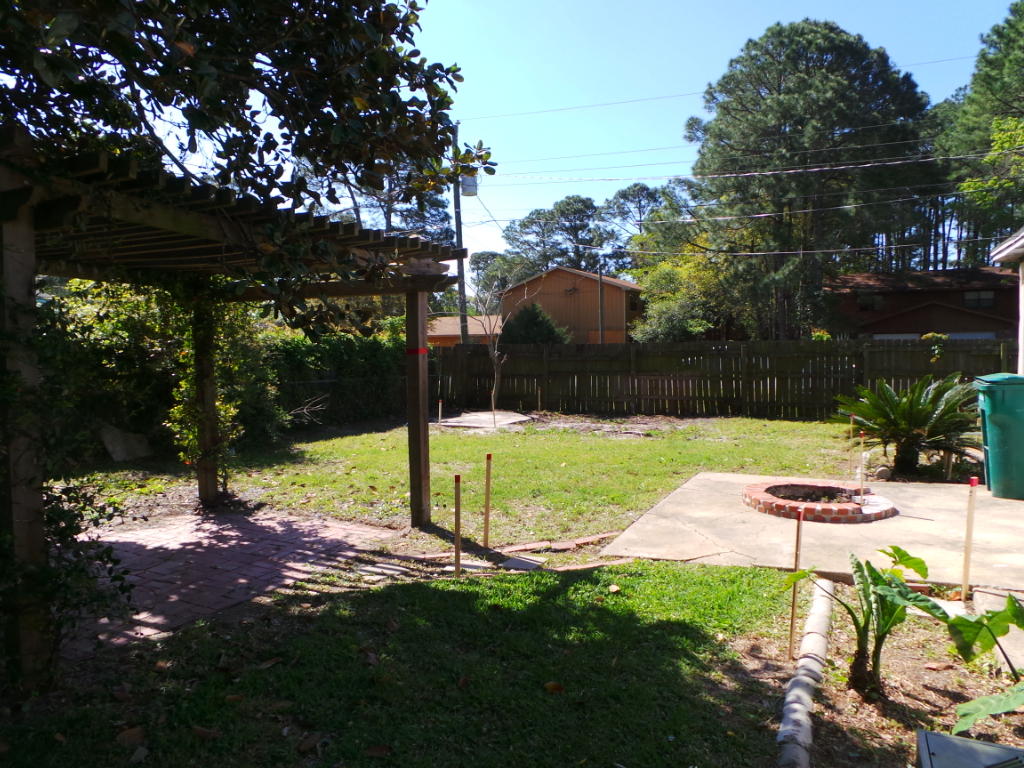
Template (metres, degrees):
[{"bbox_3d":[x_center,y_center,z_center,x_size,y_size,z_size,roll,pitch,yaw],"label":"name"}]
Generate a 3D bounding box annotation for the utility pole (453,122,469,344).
[{"bbox_3d":[-1.700,-4.141,23.000,0.240,9.400,0.240,-2,2,0],"label":"utility pole"}]

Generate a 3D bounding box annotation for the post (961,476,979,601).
[{"bbox_3d":[2.551,0.863,3.800,0.042,0.700,0.030,3,2,11],"label":"post"}]

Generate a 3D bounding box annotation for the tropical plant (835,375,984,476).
[{"bbox_3d":[4.418,0.464,7.600,1.520,1.120,1.500,-1,2,0],"label":"tropical plant"}]

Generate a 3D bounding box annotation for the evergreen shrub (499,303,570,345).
[{"bbox_3d":[0.899,-1.217,24.972,2.800,3.462,2.800,0,2,0],"label":"evergreen shrub"}]

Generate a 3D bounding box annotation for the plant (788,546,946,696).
[{"bbox_3d":[1.531,1.023,2.930,0.620,0.620,0.550,-1,2,0],"label":"plant"}]

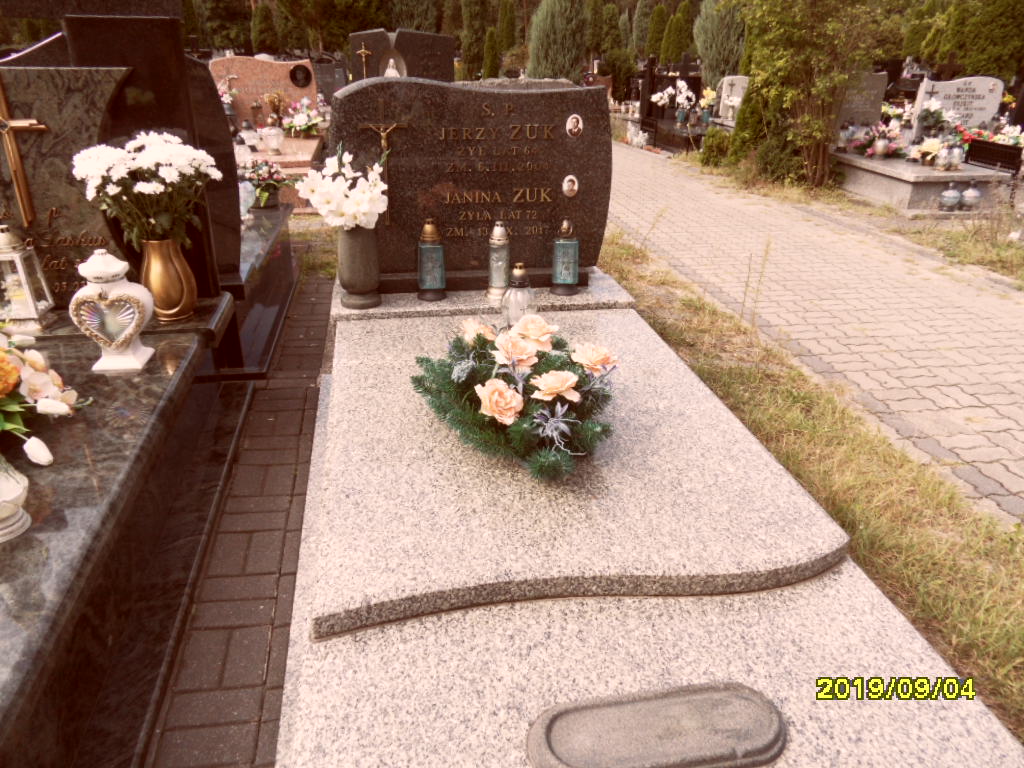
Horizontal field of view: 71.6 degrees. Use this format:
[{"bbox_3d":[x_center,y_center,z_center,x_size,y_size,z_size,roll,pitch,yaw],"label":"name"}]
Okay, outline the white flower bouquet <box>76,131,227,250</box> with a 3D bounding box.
[{"bbox_3d":[-1.163,-0.622,2.286,0.438,0.363,0.372,-4,27,-10],"label":"white flower bouquet"}]

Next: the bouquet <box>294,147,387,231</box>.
[{"bbox_3d":[-0.616,-0.702,2.583,0.310,0.271,0.280,-4,26,-10],"label":"bouquet"}]

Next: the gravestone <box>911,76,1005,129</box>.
[{"bbox_3d":[5.314,-3.280,8.491,0.967,0.734,0.100,-4,27,-10],"label":"gravestone"}]

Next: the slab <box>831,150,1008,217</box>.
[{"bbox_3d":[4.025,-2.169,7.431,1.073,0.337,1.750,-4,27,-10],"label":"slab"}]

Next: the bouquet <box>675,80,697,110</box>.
[{"bbox_3d":[2.497,-4.139,10.190,0.298,0.400,0.268,-4,27,-10],"label":"bouquet"}]

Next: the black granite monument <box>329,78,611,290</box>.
[{"bbox_3d":[-0.157,-0.803,2.880,1.090,0.800,0.200,-4,26,-10],"label":"black granite monument"}]

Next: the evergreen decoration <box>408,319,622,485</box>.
[{"bbox_3d":[0.005,-0.020,1.892,0.540,0.250,0.580,-4,27,-10],"label":"evergreen decoration"}]

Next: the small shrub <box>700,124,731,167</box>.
[{"bbox_3d":[2.981,-3.486,10.400,0.440,0.550,0.440,-3,25,-11],"label":"small shrub"}]

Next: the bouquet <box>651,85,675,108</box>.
[{"bbox_3d":[2.219,-4.216,10.434,0.371,0.314,0.297,-4,27,-10],"label":"bouquet"}]

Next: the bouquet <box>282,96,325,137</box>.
[{"bbox_3d":[-2.179,-2.793,7.420,0.403,0.393,0.339,-4,26,-10],"label":"bouquet"}]

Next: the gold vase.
[{"bbox_3d":[-1.183,-0.351,2.428,0.175,0.261,0.175,-4,27,-10],"label":"gold vase"}]

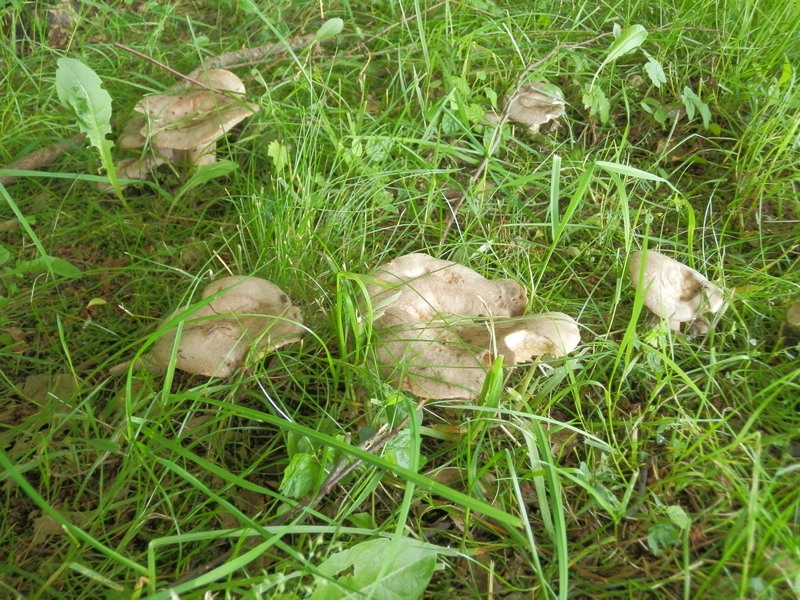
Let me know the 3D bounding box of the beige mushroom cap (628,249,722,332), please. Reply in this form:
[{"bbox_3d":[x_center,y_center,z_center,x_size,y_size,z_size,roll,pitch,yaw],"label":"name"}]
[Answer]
[{"bbox_3d":[0.234,-0.008,0.725,0.080,0.050,0.068,0,38,0],"label":"beige mushroom cap"}]

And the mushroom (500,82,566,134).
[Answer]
[{"bbox_3d":[0.160,-0.226,1.010,0.073,0.042,0.066,0,38,0],"label":"mushroom"}]

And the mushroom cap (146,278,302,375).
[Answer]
[{"bbox_3d":[-0.144,0.022,0.700,0.128,0.060,0.100,0,38,0],"label":"mushroom cap"}]

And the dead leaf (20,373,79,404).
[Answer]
[{"bbox_3d":[-0.276,0.070,0.674,0.047,0.011,0.038,0,38,0],"label":"dead leaf"}]

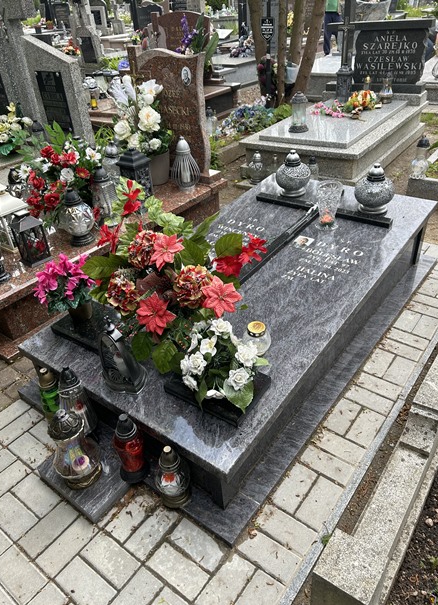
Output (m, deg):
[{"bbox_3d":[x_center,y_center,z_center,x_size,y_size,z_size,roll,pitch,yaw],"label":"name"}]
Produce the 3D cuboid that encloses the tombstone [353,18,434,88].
[{"bbox_3d":[1.993,-2.844,5.191,0.836,0.703,0.180,18,39,31],"label":"tombstone"}]

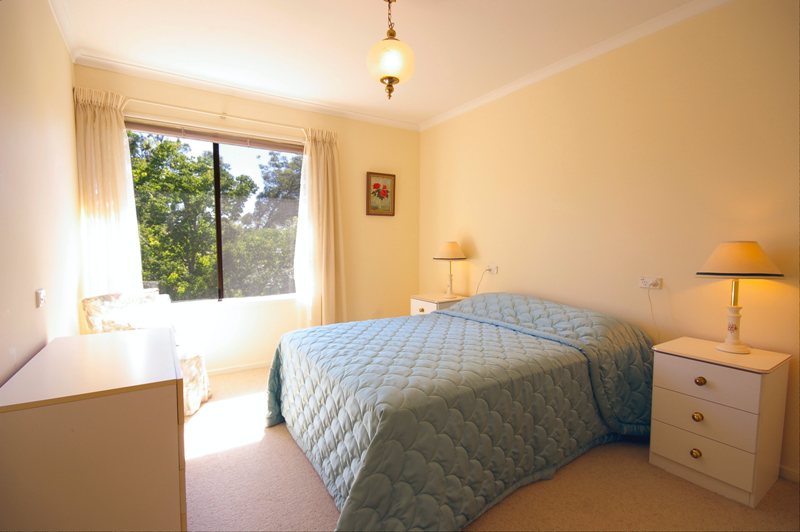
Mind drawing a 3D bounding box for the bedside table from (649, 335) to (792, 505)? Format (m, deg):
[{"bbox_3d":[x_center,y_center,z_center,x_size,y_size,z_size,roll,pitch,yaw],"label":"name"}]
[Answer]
[{"bbox_3d":[1.576,0.726,1.771,0.425,0.600,0.415,-2,4,-34],"label":"bedside table"}]

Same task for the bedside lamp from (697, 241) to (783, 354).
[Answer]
[{"bbox_3d":[1.639,0.155,1.737,0.310,0.550,0.310,-2,4,-34],"label":"bedside lamp"}]

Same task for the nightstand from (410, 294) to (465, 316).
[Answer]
[{"bbox_3d":[0.411,0.624,3.496,0.425,0.600,0.410,-2,4,-34],"label":"nightstand"}]

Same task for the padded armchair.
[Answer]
[{"bbox_3d":[-1.678,0.577,2.429,0.600,0.780,0.600,0,3,-9],"label":"padded armchair"}]

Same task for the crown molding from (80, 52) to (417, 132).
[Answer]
[{"bbox_3d":[-1.026,-1.501,3.263,2.953,0.070,0.070,-1,4,-31],"label":"crown molding"}]

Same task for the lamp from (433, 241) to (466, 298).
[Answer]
[{"bbox_3d":[0.474,0.052,3.463,0.310,0.550,0.310,0,3,0],"label":"lamp"}]

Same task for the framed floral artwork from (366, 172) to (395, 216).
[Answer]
[{"bbox_3d":[-0.197,-0.764,3.811,0.352,0.448,0.025,-1,4,-31],"label":"framed floral artwork"}]

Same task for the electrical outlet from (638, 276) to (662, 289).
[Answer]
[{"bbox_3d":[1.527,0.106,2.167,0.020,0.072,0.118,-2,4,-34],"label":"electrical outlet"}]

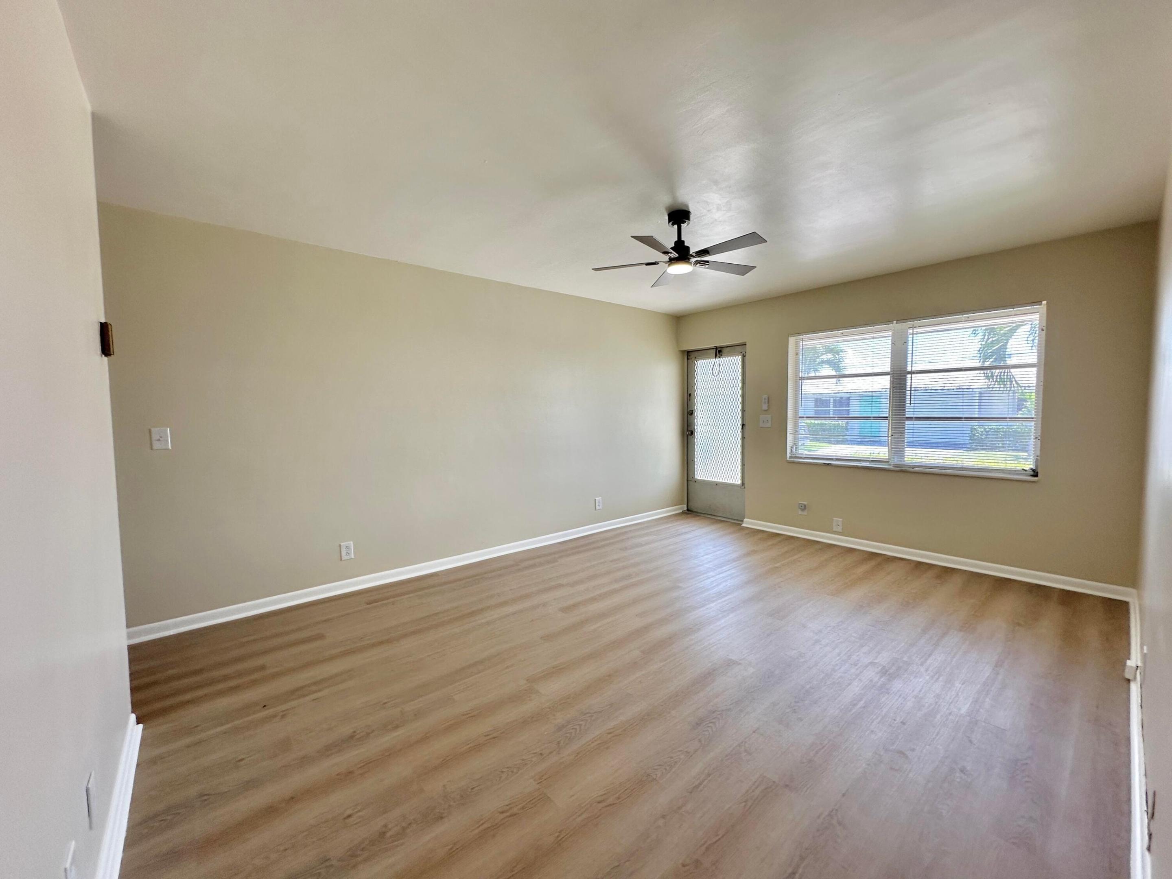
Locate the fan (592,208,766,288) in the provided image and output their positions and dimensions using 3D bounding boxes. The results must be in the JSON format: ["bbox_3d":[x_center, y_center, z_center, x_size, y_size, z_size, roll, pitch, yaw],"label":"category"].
[{"bbox_3d":[0.556,-1.166,2.808,1.045,0.330,1.045,-3,4,-41],"label":"fan"}]

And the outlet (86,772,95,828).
[{"bbox_3d":[-1.271,0.927,1.224,0.012,0.115,0.073,-4,5,-40],"label":"outlet"}]

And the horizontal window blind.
[{"bbox_3d":[2.703,-0.374,4.162,0.100,1.287,1.880,-3,4,-41],"label":"horizontal window blind"}]

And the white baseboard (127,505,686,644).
[{"bbox_3d":[-0.701,1.009,4.385,5.148,0.084,0.018,-4,4,-41],"label":"white baseboard"}]

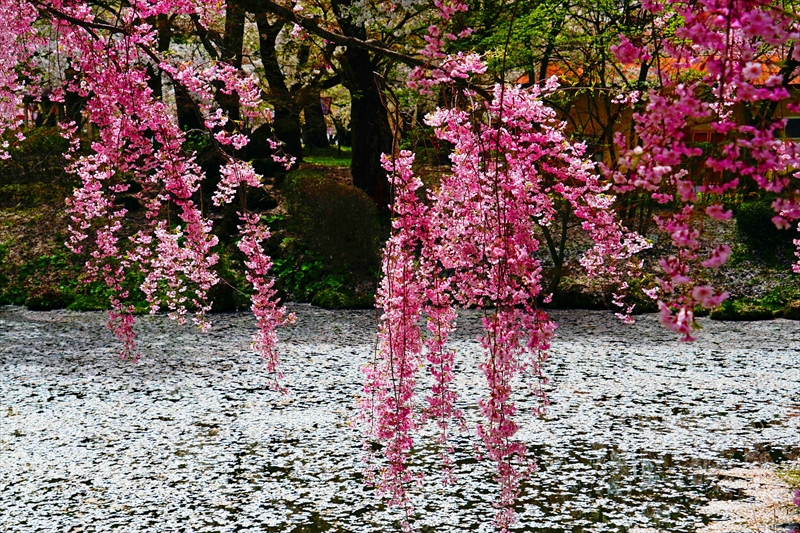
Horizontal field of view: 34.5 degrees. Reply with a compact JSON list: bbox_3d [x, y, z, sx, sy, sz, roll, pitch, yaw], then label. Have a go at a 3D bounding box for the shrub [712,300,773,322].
[{"bbox_3d":[4.680,0.610,17.600,0.840,0.240,0.500,1,5,14],"label":"shrub"}]

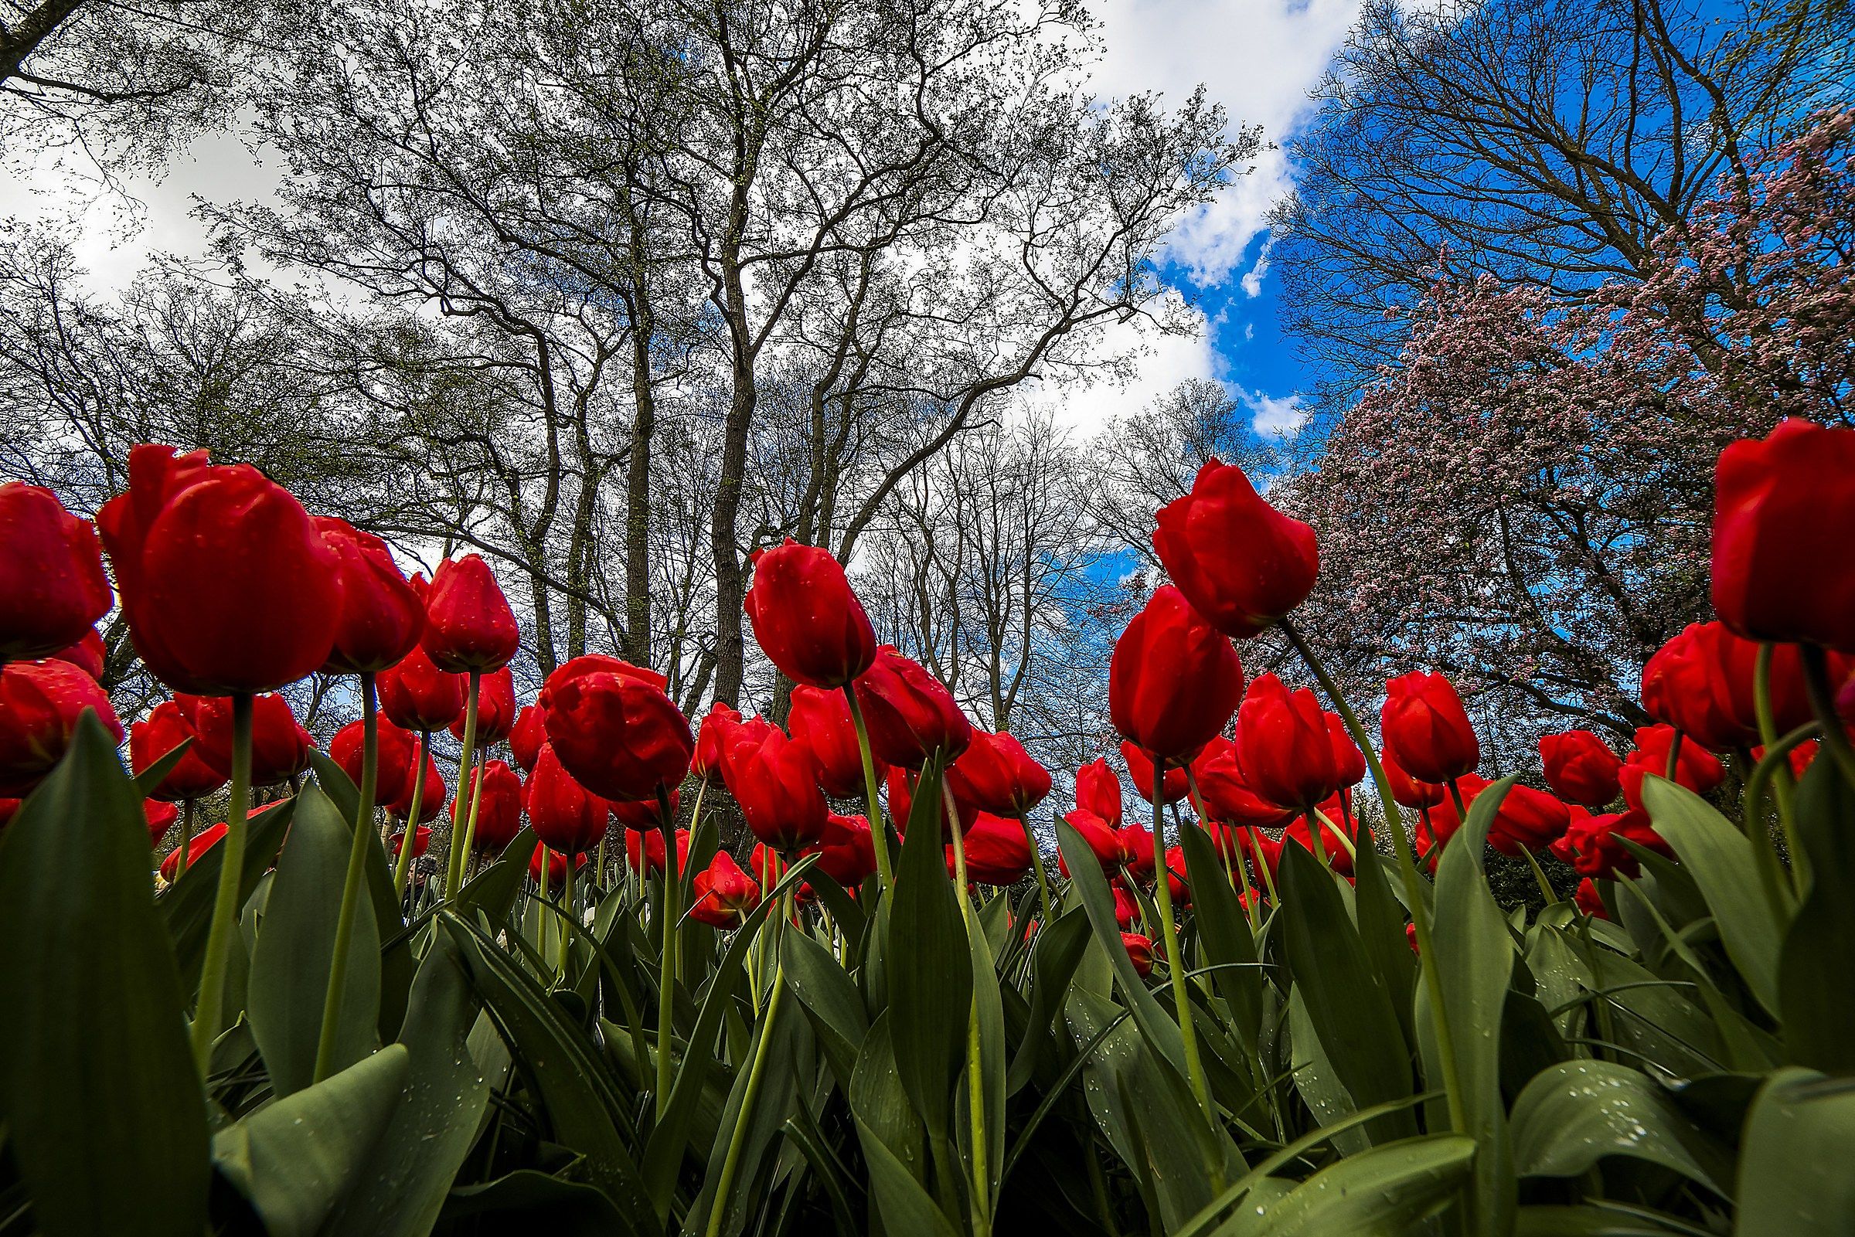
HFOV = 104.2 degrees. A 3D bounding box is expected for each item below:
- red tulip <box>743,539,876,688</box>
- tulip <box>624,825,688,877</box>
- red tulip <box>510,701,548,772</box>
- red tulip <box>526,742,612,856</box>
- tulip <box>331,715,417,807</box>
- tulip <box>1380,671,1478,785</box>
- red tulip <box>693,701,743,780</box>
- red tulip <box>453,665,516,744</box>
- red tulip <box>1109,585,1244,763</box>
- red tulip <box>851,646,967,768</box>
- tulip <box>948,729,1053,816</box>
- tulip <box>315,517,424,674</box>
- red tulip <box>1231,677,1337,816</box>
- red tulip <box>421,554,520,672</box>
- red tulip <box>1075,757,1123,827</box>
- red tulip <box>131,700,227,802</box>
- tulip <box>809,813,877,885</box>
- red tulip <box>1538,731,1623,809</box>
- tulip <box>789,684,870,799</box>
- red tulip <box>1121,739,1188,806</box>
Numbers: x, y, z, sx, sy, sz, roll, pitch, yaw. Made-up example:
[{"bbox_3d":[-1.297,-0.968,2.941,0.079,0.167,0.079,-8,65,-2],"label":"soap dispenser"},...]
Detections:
[{"bbox_3d":[-0.052,-0.003,0.327,0.058,0.071,0.058,-18,-18,0],"label":"red tulip"},{"bbox_3d":[-0.289,0.246,0.776,0.064,0.068,0.064,-10,-17,0],"label":"tulip"},{"bbox_3d":[-0.371,0.115,0.694,0.053,0.068,0.053,-13,-18,0],"label":"red tulip"},{"bbox_3d":[-0.244,0.122,0.491,0.054,0.074,0.054,-14,-18,0],"label":"red tulip"},{"bbox_3d":[-0.468,0.120,0.612,0.058,0.075,0.058,-16,-8,0],"label":"tulip"},{"bbox_3d":[0.337,0.074,0.488,0.056,0.070,0.056,-16,-25,32],"label":"tulip"},{"bbox_3d":[-0.196,0.118,0.695,0.057,0.076,0.057,10,-22,0],"label":"red tulip"},{"bbox_3d":[-0.411,0.075,0.669,0.054,0.080,0.054,-7,-16,0],"label":"red tulip"},{"bbox_3d":[0.107,0.024,0.312,0.056,0.078,0.056,3,-18,0],"label":"red tulip"},{"bbox_3d":[-0.010,0.045,0.378,0.061,0.068,0.061,-23,-19,0],"label":"red tulip"},{"bbox_3d":[0.051,0.113,0.531,0.079,0.055,0.055,41,0,17],"label":"tulip"},{"bbox_3d":[-0.300,-0.013,0.386,0.052,0.085,0.052,-13,-9,0],"label":"tulip"},{"bbox_3d":[0.198,0.068,0.399,0.053,0.075,0.053,-2,-18,0],"label":"red tulip"},{"bbox_3d":[-0.290,-0.002,0.459,0.056,0.070,0.056,-5,-14,-32],"label":"red tulip"},{"bbox_3d":[0.165,0.170,0.699,0.045,0.068,0.045,-8,-21,11],"label":"red tulip"},{"bbox_3d":[-0.563,0.101,0.544,0.055,0.068,0.055,-20,-1,44],"label":"red tulip"},{"bbox_3d":[-0.082,0.216,0.680,0.065,0.067,0.065,-28,-15,0],"label":"tulip"},{"bbox_3d":[0.640,0.148,0.708,0.059,0.075,0.059,-5,-23,0],"label":"red tulip"},{"bbox_3d":[-0.053,0.073,0.431,0.057,0.069,0.057,-13,-18,0],"label":"tulip"},{"bbox_3d":[0.218,0.140,0.694,0.059,0.075,0.059,-14,-23,0],"label":"red tulip"}]

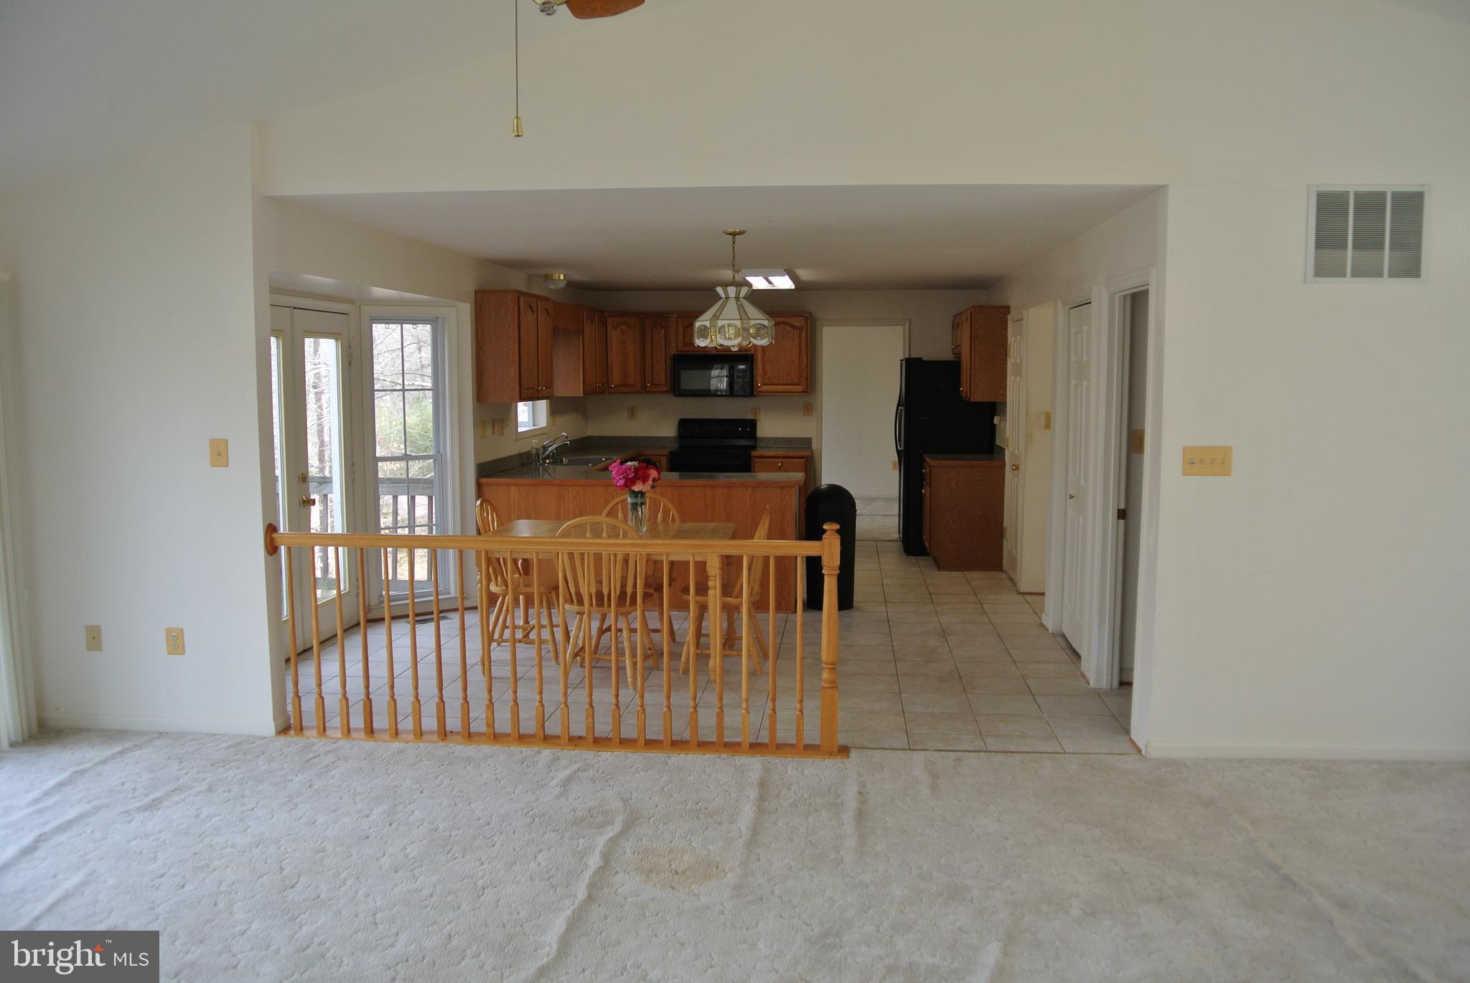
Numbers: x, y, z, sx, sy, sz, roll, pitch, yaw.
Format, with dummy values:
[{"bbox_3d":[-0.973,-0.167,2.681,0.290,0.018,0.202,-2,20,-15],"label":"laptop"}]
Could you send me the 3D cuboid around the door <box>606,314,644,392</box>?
[{"bbox_3d":[-1.036,-1.292,10.360,0.395,0.735,0.022,-5,8,-39],"label":"door"}]

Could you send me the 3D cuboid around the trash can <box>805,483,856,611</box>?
[{"bbox_3d":[0.674,0.378,7.803,0.360,0.875,0.360,1,6,6],"label":"trash can"}]

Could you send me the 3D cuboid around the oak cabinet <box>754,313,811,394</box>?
[{"bbox_3d":[0.458,-1.287,10.373,0.515,0.760,0.335,1,6,6],"label":"oak cabinet"}]

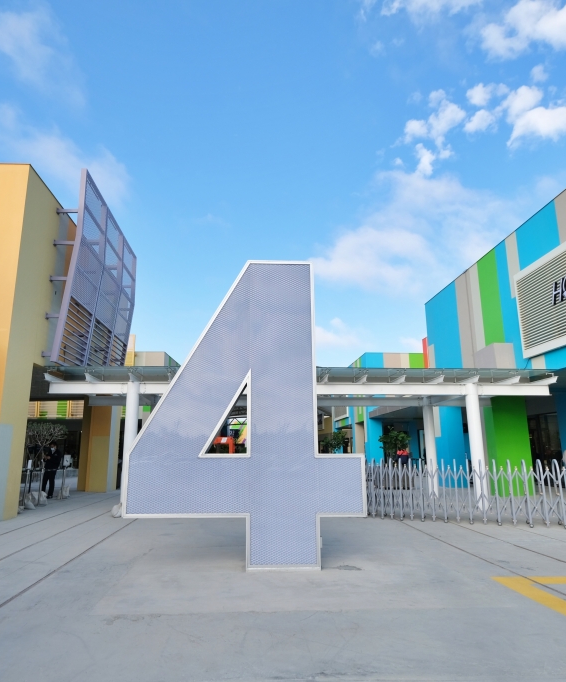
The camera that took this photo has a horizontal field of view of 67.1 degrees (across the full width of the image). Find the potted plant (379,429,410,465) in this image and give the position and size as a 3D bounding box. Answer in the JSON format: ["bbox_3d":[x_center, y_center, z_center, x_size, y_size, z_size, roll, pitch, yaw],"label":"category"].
[{"bbox_3d":[4.346,4.572,16.620,1.250,2.241,1.250,1,-14,-5],"label":"potted plant"}]

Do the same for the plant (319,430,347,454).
[{"bbox_3d":[2.616,5.868,22.037,1.400,2.436,1.400,1,-14,-5],"label":"plant"}]

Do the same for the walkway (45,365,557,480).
[{"bbox_3d":[0.526,2.744,11.880,12.891,3.450,3.500,1,-14,-3],"label":"walkway"}]

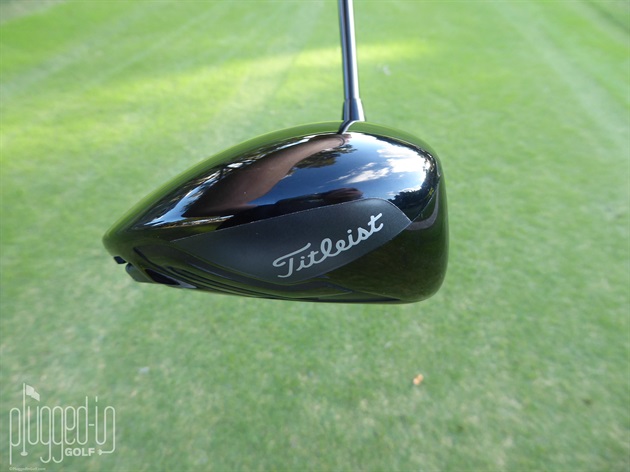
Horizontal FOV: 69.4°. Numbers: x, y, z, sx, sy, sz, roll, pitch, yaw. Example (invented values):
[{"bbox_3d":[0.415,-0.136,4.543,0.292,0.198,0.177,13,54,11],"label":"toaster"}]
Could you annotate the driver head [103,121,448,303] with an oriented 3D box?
[{"bbox_3d":[-0.017,-0.008,0.165,0.116,0.061,0.121,-1,6,1],"label":"driver head"}]

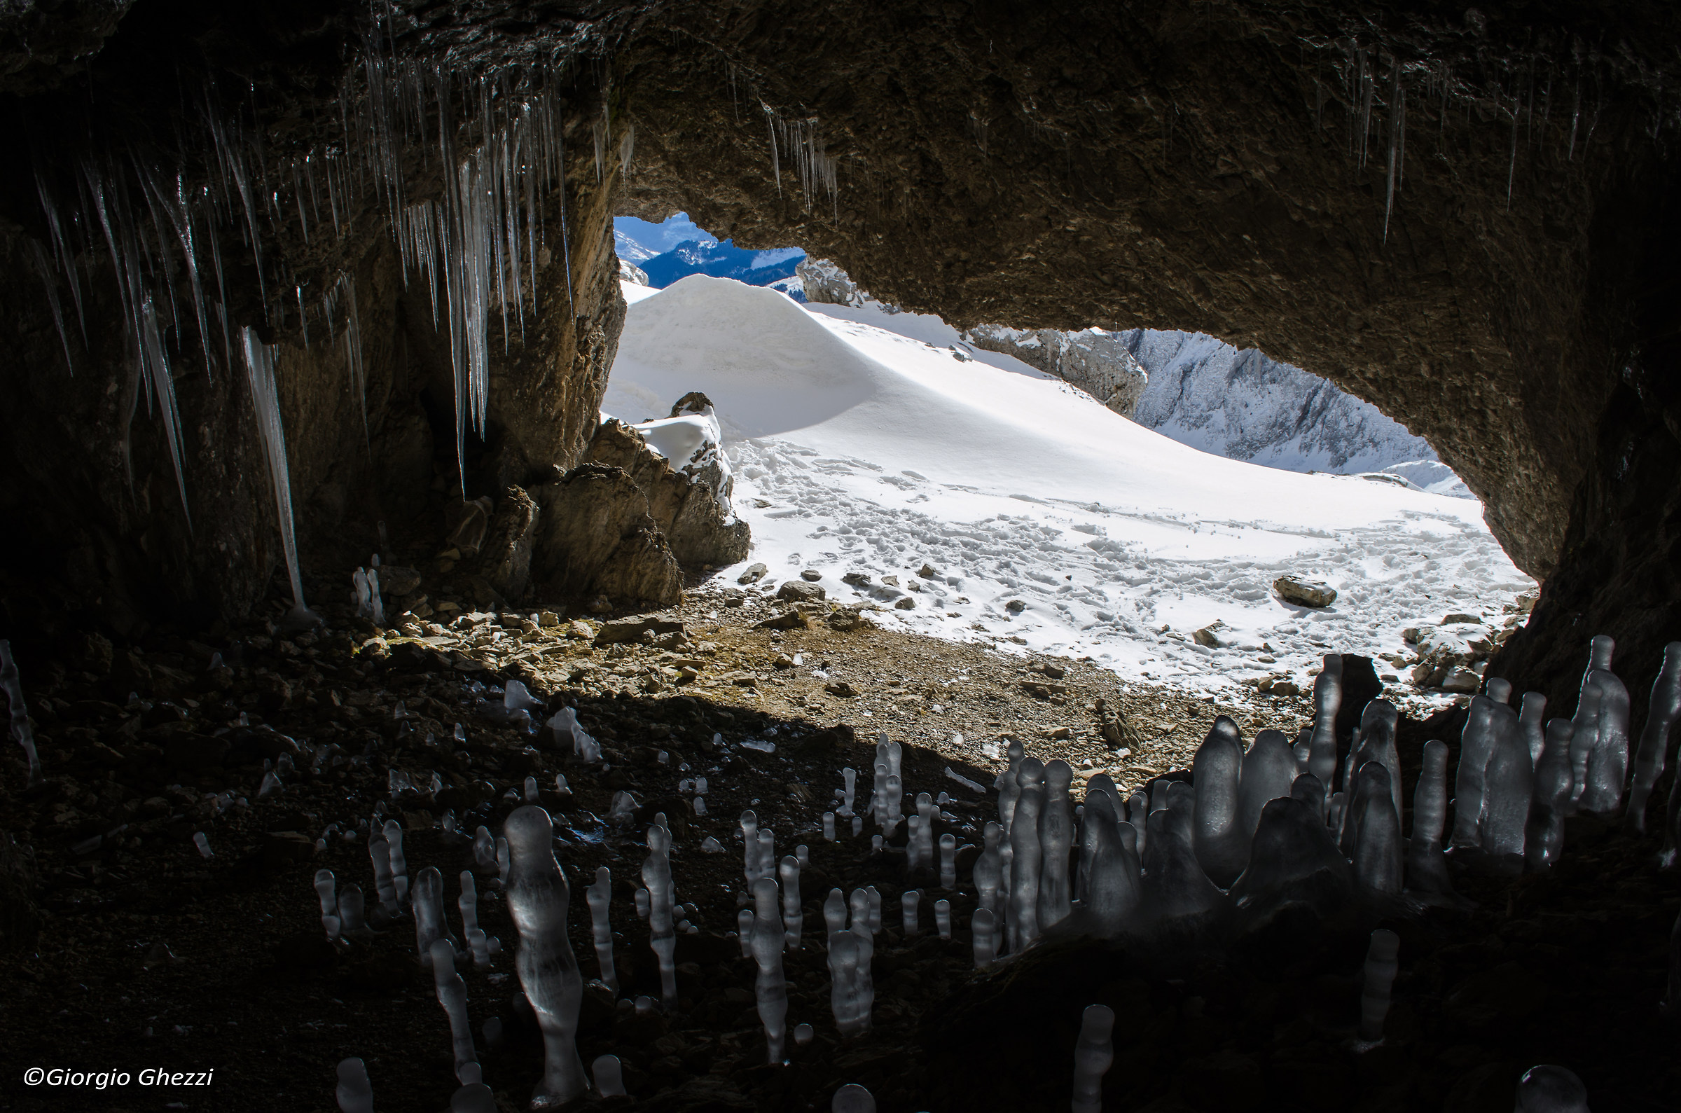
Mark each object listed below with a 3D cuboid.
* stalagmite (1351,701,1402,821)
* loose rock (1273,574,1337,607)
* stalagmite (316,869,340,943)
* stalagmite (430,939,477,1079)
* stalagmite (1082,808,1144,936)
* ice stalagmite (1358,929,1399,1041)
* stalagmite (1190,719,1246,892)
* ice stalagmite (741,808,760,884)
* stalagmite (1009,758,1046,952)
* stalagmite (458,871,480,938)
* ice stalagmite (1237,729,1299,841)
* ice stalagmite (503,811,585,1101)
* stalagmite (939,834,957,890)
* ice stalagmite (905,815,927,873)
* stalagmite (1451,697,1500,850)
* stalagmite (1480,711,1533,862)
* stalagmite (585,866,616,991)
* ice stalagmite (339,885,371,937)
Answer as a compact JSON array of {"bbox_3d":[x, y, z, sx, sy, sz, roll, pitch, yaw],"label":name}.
[{"bbox_3d":[1.432,0.594,3.364,0.128,0.436,0.128,-2,15,0],"label":"stalagmite"},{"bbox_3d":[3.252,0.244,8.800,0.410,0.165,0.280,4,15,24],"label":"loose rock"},{"bbox_3d":[-1.413,0.954,3.476,0.058,0.204,0.058,-2,14,0],"label":"stalagmite"},{"bbox_3d":[-0.849,0.987,2.761,0.079,0.328,0.079,-2,14,0],"label":"stalagmite"},{"bbox_3d":[0.671,0.756,3.112,0.141,0.320,0.141,-2,14,0],"label":"stalagmite"},{"bbox_3d":[1.360,1.070,3.161,0.093,0.282,0.080,8,18,25],"label":"ice stalagmite"},{"bbox_3d":[0.989,0.635,3.293,0.128,0.444,0.128,-2,15,0],"label":"stalagmite"},{"bbox_3d":[-0.277,0.906,3.868,0.053,0.272,0.053,-2,14,0],"label":"ice stalagmite"},{"bbox_3d":[0.557,0.873,3.698,0.106,0.592,0.099,3,16,9],"label":"stalagmite"},{"bbox_3d":[-1.036,0.978,3.526,0.050,0.205,0.050,-2,14,0],"label":"stalagmite"},{"bbox_3d":[1.166,0.667,3.452,0.161,0.407,0.161,-2,14,0],"label":"ice stalagmite"},{"bbox_3d":[-0.688,0.909,2.873,0.174,0.708,0.158,-4,17,-15],"label":"ice stalagmite"},{"bbox_3d":[0.330,0.925,3.828,0.055,0.173,0.055,-2,15,0],"label":"stalagmite"},{"bbox_3d":[0.234,0.884,3.896,0.064,0.182,0.064,-2,15,0],"label":"ice stalagmite"},{"bbox_3d":[1.780,0.601,3.524,0.122,0.435,0.122,-2,15,0],"label":"stalagmite"},{"bbox_3d":[1.771,0.599,3.350,0.142,0.423,0.142,-2,14,0],"label":"stalagmite"},{"bbox_3d":[-0.601,0.933,3.157,0.063,0.336,0.063,-2,15,0],"label":"stalagmite"},{"bbox_3d":[-1.523,1.101,3.930,0.091,0.141,0.087,-7,17,-23],"label":"ice stalagmite"}]

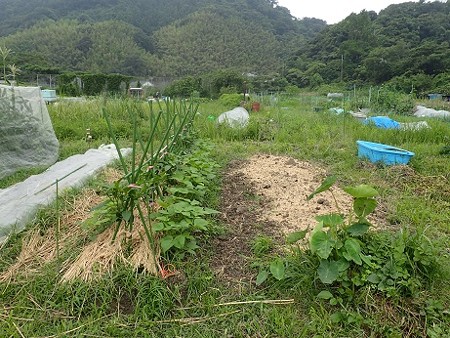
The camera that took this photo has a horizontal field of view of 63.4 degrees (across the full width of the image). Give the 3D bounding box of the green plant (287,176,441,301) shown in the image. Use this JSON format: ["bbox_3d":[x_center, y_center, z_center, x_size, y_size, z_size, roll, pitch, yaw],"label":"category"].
[{"bbox_3d":[1.070,0.497,3.003,1.120,0.760,0.850,0,12,0],"label":"green plant"}]

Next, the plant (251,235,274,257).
[{"bbox_3d":[0.355,0.712,3.448,0.205,0.155,0.190,0,12,0],"label":"plant"}]

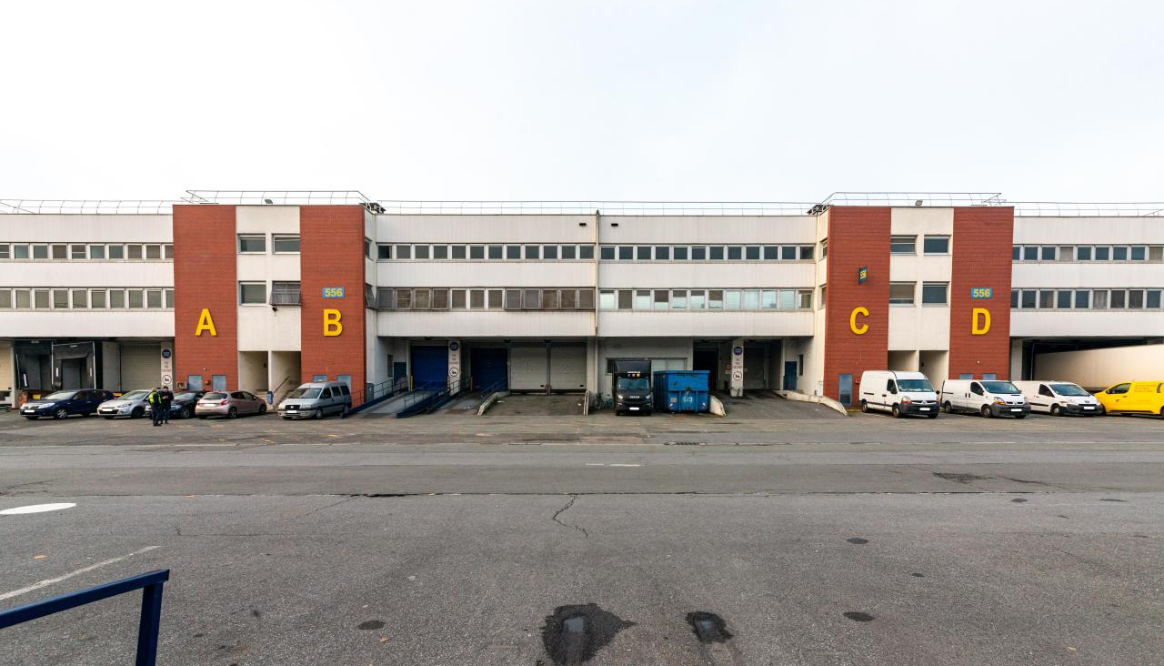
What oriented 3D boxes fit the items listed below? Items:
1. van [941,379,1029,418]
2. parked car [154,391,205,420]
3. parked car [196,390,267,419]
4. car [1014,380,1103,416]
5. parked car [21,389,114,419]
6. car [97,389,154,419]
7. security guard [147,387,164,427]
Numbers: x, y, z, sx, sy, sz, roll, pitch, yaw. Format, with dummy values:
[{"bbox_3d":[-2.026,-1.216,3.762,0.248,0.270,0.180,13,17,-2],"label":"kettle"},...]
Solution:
[{"bbox_3d":[22.858,3.697,27.741,1.900,1.960,4.779,0,-3,7],"label":"van"},{"bbox_3d":[-22.637,4.059,27.726,1.743,1.408,4.382,1,-3,-7],"label":"parked car"},{"bbox_3d":[-19.940,4.028,27.770,1.748,1.467,3.979,0,-3,-4],"label":"parked car"},{"bbox_3d":[27.442,3.762,28.338,1.864,1.908,4.731,0,-3,10],"label":"car"},{"bbox_3d":[-29.259,4.004,27.724,1.736,1.542,4.098,0,-3,-4],"label":"parked car"},{"bbox_3d":[-25.163,4.023,27.738,1.722,1.492,4.035,0,-3,-5],"label":"car"},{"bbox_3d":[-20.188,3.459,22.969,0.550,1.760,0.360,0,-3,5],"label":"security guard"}]

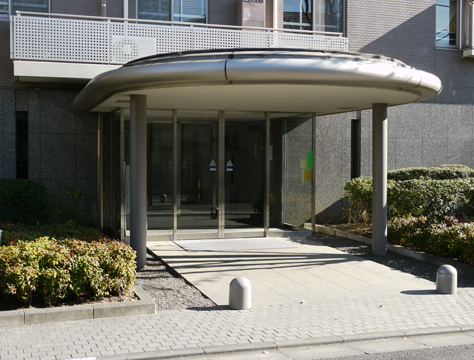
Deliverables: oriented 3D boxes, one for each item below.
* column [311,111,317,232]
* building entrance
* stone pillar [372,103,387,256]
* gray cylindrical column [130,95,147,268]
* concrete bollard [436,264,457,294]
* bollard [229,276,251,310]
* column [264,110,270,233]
[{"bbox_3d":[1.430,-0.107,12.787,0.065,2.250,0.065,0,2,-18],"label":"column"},{"bbox_3d":[-0.591,-0.088,12.172,2.410,2.250,0.250,0,2,-18],"label":"building entrance"},{"bbox_3d":[2.183,-0.009,10.595,0.215,2.310,0.215,0,2,0],"label":"stone pillar"},{"bbox_3d":[-1.336,0.019,9.411,0.215,2.310,0.215,0,2,-18],"label":"gray cylindrical column"},{"bbox_3d":[2.323,1.094,7.729,0.220,0.305,0.220,0,2,-18],"label":"concrete bollard"},{"bbox_3d":[0.024,1.120,6.964,0.220,0.310,0.220,0,2,0],"label":"bollard"},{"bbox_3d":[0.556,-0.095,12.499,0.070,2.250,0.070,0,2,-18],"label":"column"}]

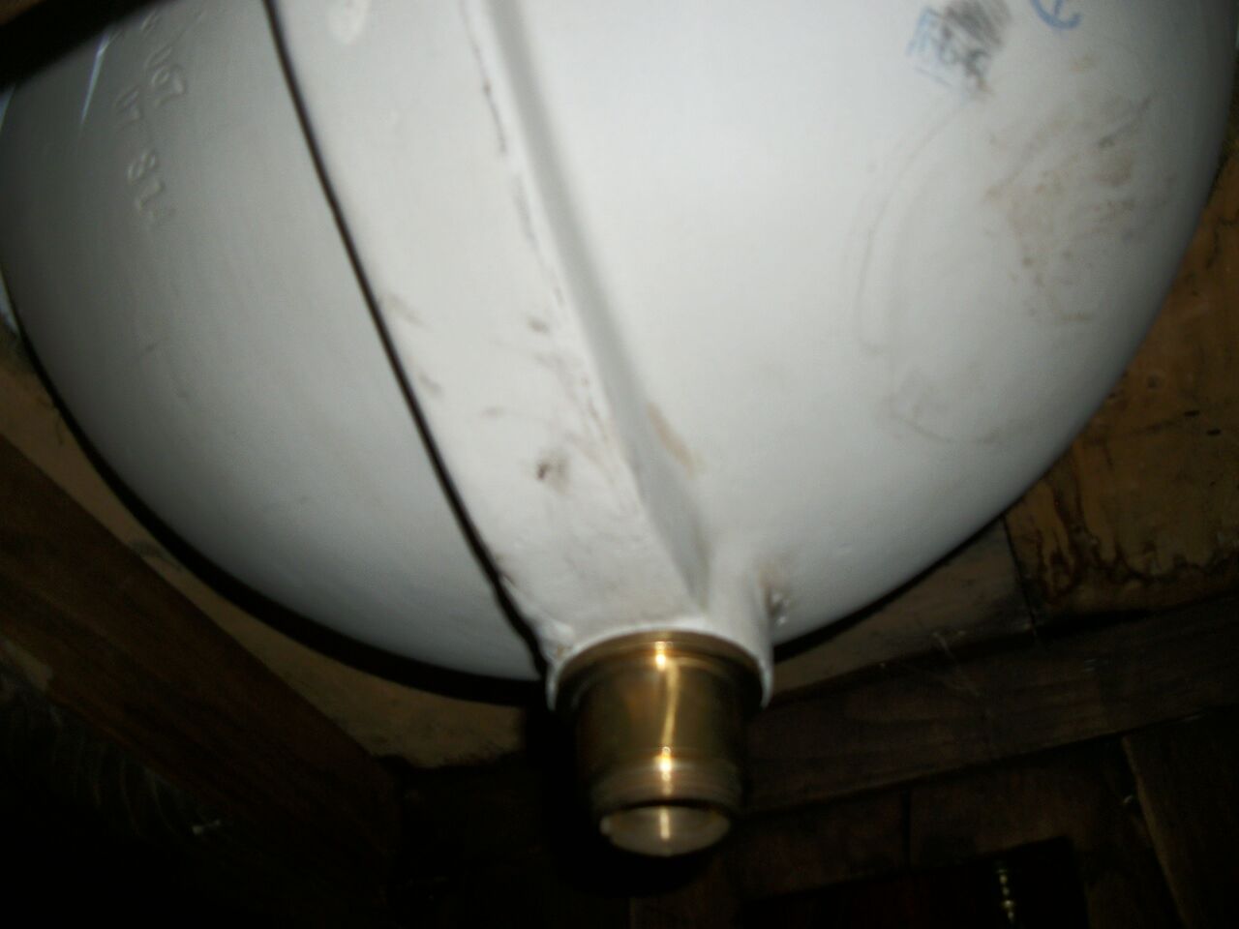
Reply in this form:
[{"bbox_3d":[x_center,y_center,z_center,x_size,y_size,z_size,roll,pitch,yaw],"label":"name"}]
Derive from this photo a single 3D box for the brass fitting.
[{"bbox_3d":[0.011,0.074,0.293,0.055,0.042,0.055,-1,-40,0],"label":"brass fitting"}]

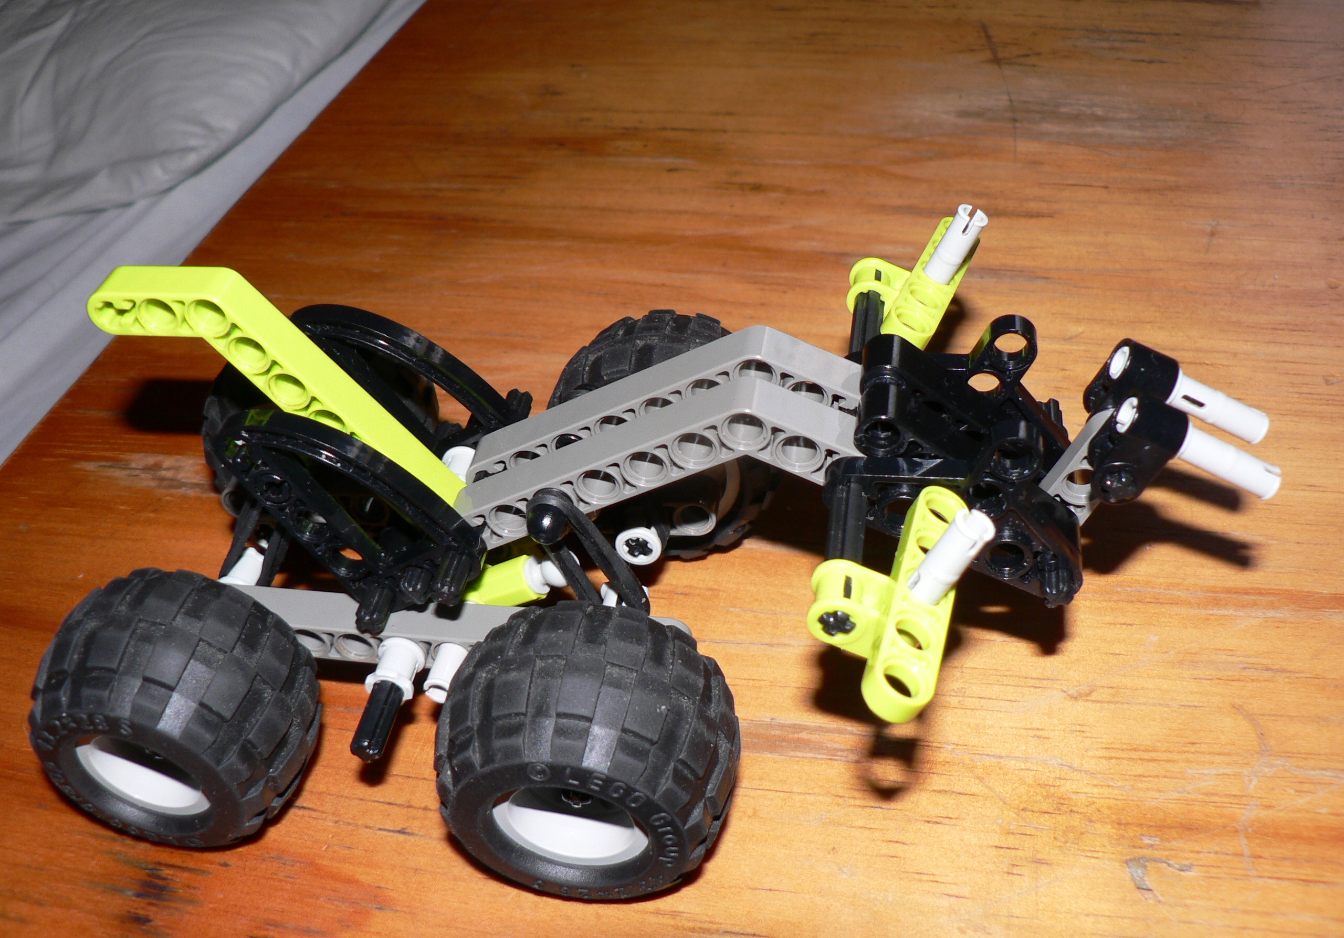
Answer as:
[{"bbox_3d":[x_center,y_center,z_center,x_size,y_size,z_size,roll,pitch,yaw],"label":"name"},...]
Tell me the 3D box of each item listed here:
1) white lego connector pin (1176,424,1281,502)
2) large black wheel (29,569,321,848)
[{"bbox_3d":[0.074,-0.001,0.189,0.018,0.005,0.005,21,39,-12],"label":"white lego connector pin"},{"bbox_3d":[-0.073,0.036,0.207,0.043,0.043,0.028,3,44,9],"label":"large black wheel"}]

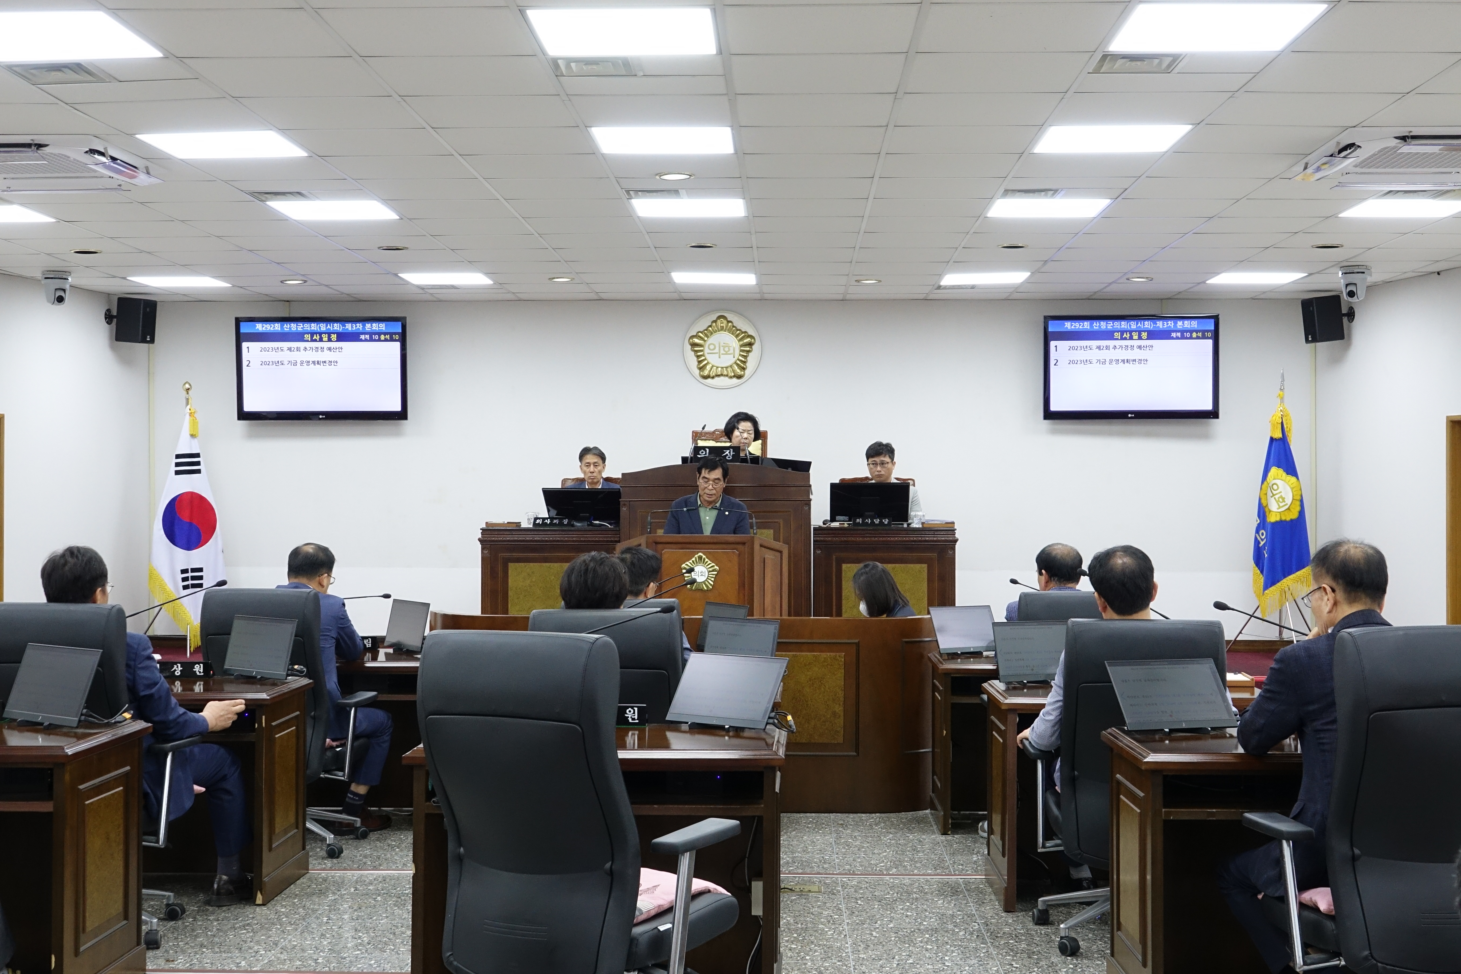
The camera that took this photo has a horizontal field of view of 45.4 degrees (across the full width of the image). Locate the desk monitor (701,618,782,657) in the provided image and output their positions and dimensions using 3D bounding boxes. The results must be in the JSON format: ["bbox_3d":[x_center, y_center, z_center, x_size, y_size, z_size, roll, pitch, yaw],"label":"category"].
[{"bbox_3d":[0.046,0.611,6.607,0.350,0.238,0.080,0,-8,40],"label":"desk monitor"}]

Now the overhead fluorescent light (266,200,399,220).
[{"bbox_3d":[-2.075,-1.470,9.166,0.600,0.050,0.600,0,0,2],"label":"overhead fluorescent light"}]

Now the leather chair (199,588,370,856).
[{"bbox_3d":[-1.855,0.945,7.320,0.660,1.100,0.680,0,0,8],"label":"leather chair"}]

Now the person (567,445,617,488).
[{"bbox_3d":[-0.944,0.366,12.049,0.520,1.280,0.720,0,0,2],"label":"person"}]

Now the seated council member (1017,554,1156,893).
[{"bbox_3d":[1.225,0.820,5.840,0.600,1.280,0.920,0,0,-4],"label":"seated council member"}]

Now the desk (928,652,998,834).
[{"bbox_3d":[1.420,1.145,7.840,1.000,0.735,0.560,0,0,1],"label":"desk"}]

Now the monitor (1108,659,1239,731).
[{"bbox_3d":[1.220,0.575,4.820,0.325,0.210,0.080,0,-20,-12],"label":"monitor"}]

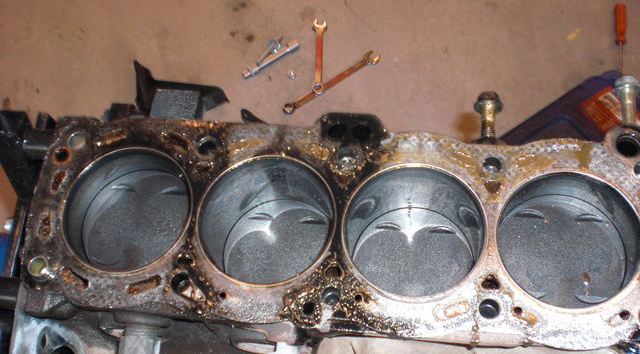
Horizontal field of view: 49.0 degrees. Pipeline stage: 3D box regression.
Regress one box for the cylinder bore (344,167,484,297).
[{"bbox_3d":[0.062,0.047,0.467,0.086,0.078,0.086,3,66,7],"label":"cylinder bore"}]

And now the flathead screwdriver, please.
[{"bbox_3d":[0.432,-0.195,1.010,0.018,0.018,0.135,7,66,9],"label":"flathead screwdriver"}]

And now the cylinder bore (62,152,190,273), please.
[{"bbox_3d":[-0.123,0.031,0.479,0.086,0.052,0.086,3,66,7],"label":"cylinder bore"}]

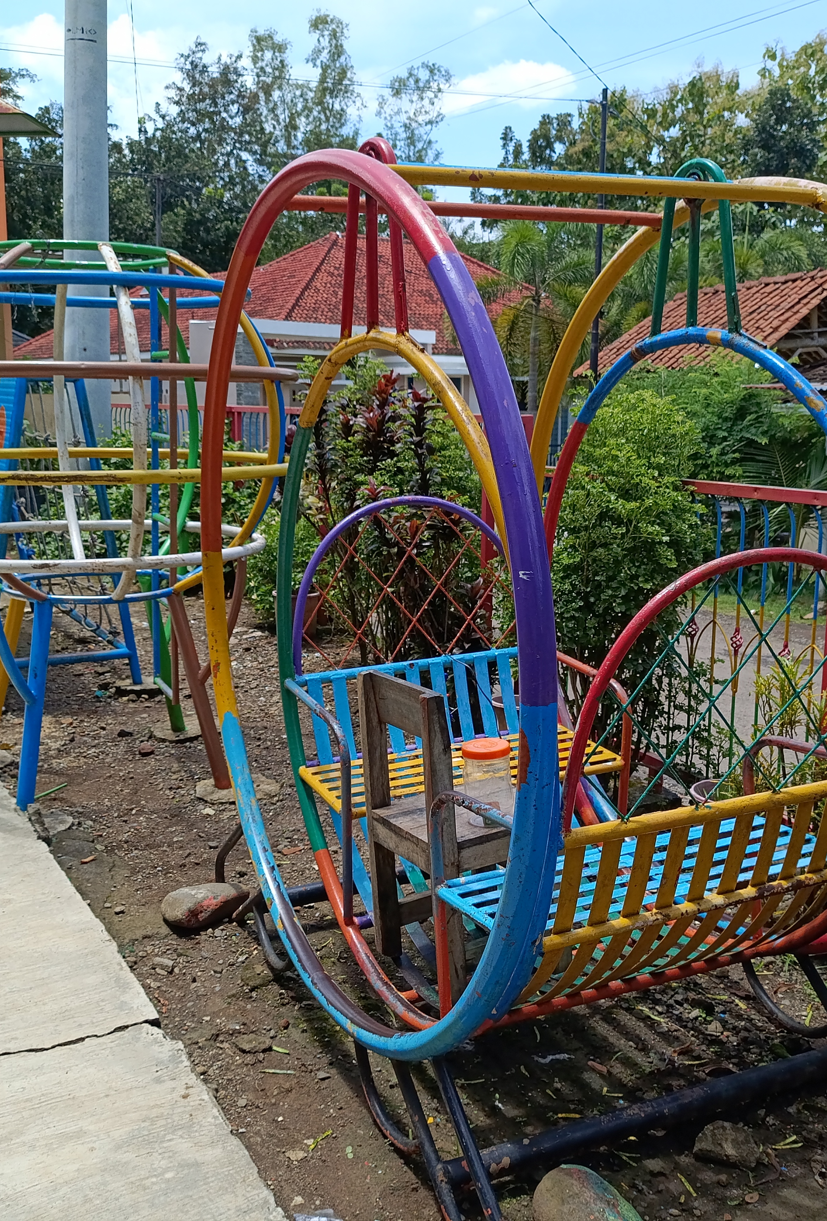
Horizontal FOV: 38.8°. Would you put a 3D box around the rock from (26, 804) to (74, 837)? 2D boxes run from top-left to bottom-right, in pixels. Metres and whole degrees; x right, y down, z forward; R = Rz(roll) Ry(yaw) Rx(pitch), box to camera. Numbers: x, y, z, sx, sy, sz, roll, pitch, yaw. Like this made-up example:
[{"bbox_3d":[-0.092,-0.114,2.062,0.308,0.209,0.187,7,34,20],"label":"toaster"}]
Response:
[{"bbox_3d":[-1.208,0.686,3.918,0.160,0.080,0.140,-3,11,-18],"label":"rock"}]

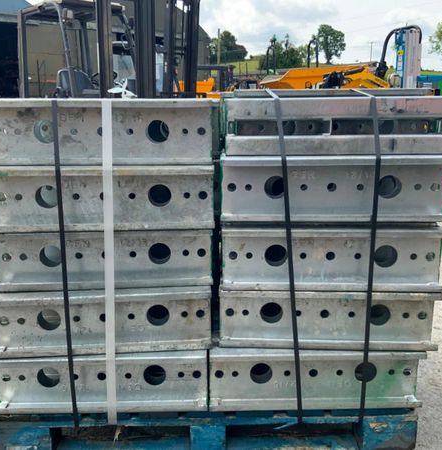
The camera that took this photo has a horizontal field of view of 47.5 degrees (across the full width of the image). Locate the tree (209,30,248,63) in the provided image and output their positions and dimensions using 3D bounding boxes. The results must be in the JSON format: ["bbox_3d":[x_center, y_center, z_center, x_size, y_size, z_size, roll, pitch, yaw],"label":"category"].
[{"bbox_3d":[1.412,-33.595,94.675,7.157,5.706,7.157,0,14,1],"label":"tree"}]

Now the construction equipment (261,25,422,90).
[{"bbox_3d":[2.525,-3.012,11.129,3.300,2.520,1.750,2,14,10],"label":"construction equipment"}]

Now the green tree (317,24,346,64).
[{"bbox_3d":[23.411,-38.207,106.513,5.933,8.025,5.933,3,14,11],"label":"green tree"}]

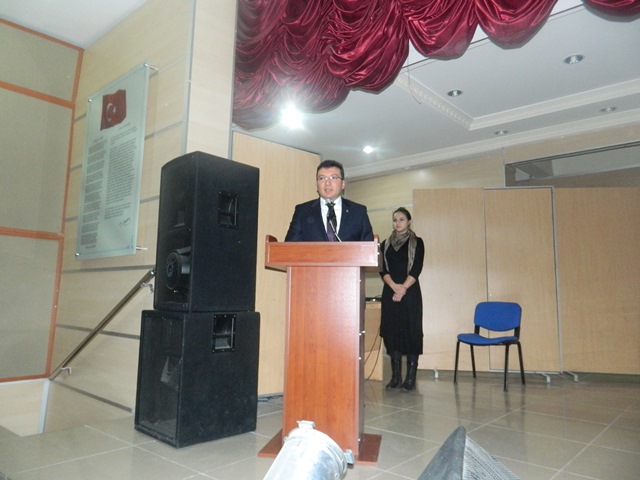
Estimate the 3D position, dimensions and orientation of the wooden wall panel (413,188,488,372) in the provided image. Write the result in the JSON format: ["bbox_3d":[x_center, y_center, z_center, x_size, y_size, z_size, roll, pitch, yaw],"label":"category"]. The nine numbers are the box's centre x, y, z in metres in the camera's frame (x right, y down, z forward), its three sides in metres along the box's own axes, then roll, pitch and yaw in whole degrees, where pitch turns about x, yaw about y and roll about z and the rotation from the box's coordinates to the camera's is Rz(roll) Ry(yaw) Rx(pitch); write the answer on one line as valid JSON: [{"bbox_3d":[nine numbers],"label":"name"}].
[{"bbox_3d":[1.450,0.407,5.148,0.810,2.030,0.060,0,-8,6],"label":"wooden wall panel"}]

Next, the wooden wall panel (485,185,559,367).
[{"bbox_3d":[2.226,0.413,5.099,0.785,2.030,0.060,0,-8,7],"label":"wooden wall panel"}]

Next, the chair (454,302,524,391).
[{"bbox_3d":[1.681,1.025,4.616,0.510,0.805,0.520,-6,-11,42],"label":"chair"}]

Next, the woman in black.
[{"bbox_3d":[0.769,0.530,4.413,0.450,1.700,0.320,-4,-9,30],"label":"woman in black"}]

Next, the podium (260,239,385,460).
[{"bbox_3d":[0.040,0.556,2.573,0.580,1.120,0.510,0,-8,9],"label":"podium"}]

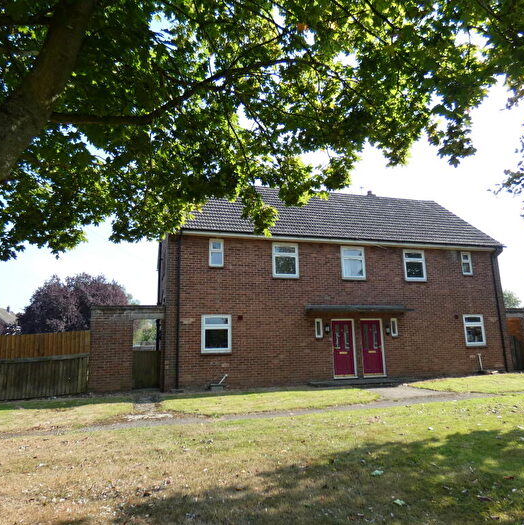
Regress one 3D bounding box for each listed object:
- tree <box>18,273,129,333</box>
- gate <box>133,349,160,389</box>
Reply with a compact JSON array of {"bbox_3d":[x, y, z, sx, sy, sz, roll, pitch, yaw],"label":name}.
[{"bbox_3d":[-11.647,3.557,25.074,6.200,5.781,6.000,2,-11,-16],"label":"tree"},{"bbox_3d":[-3.657,3.431,12.942,0.826,1.172,0.070,2,-11,-16],"label":"gate"}]

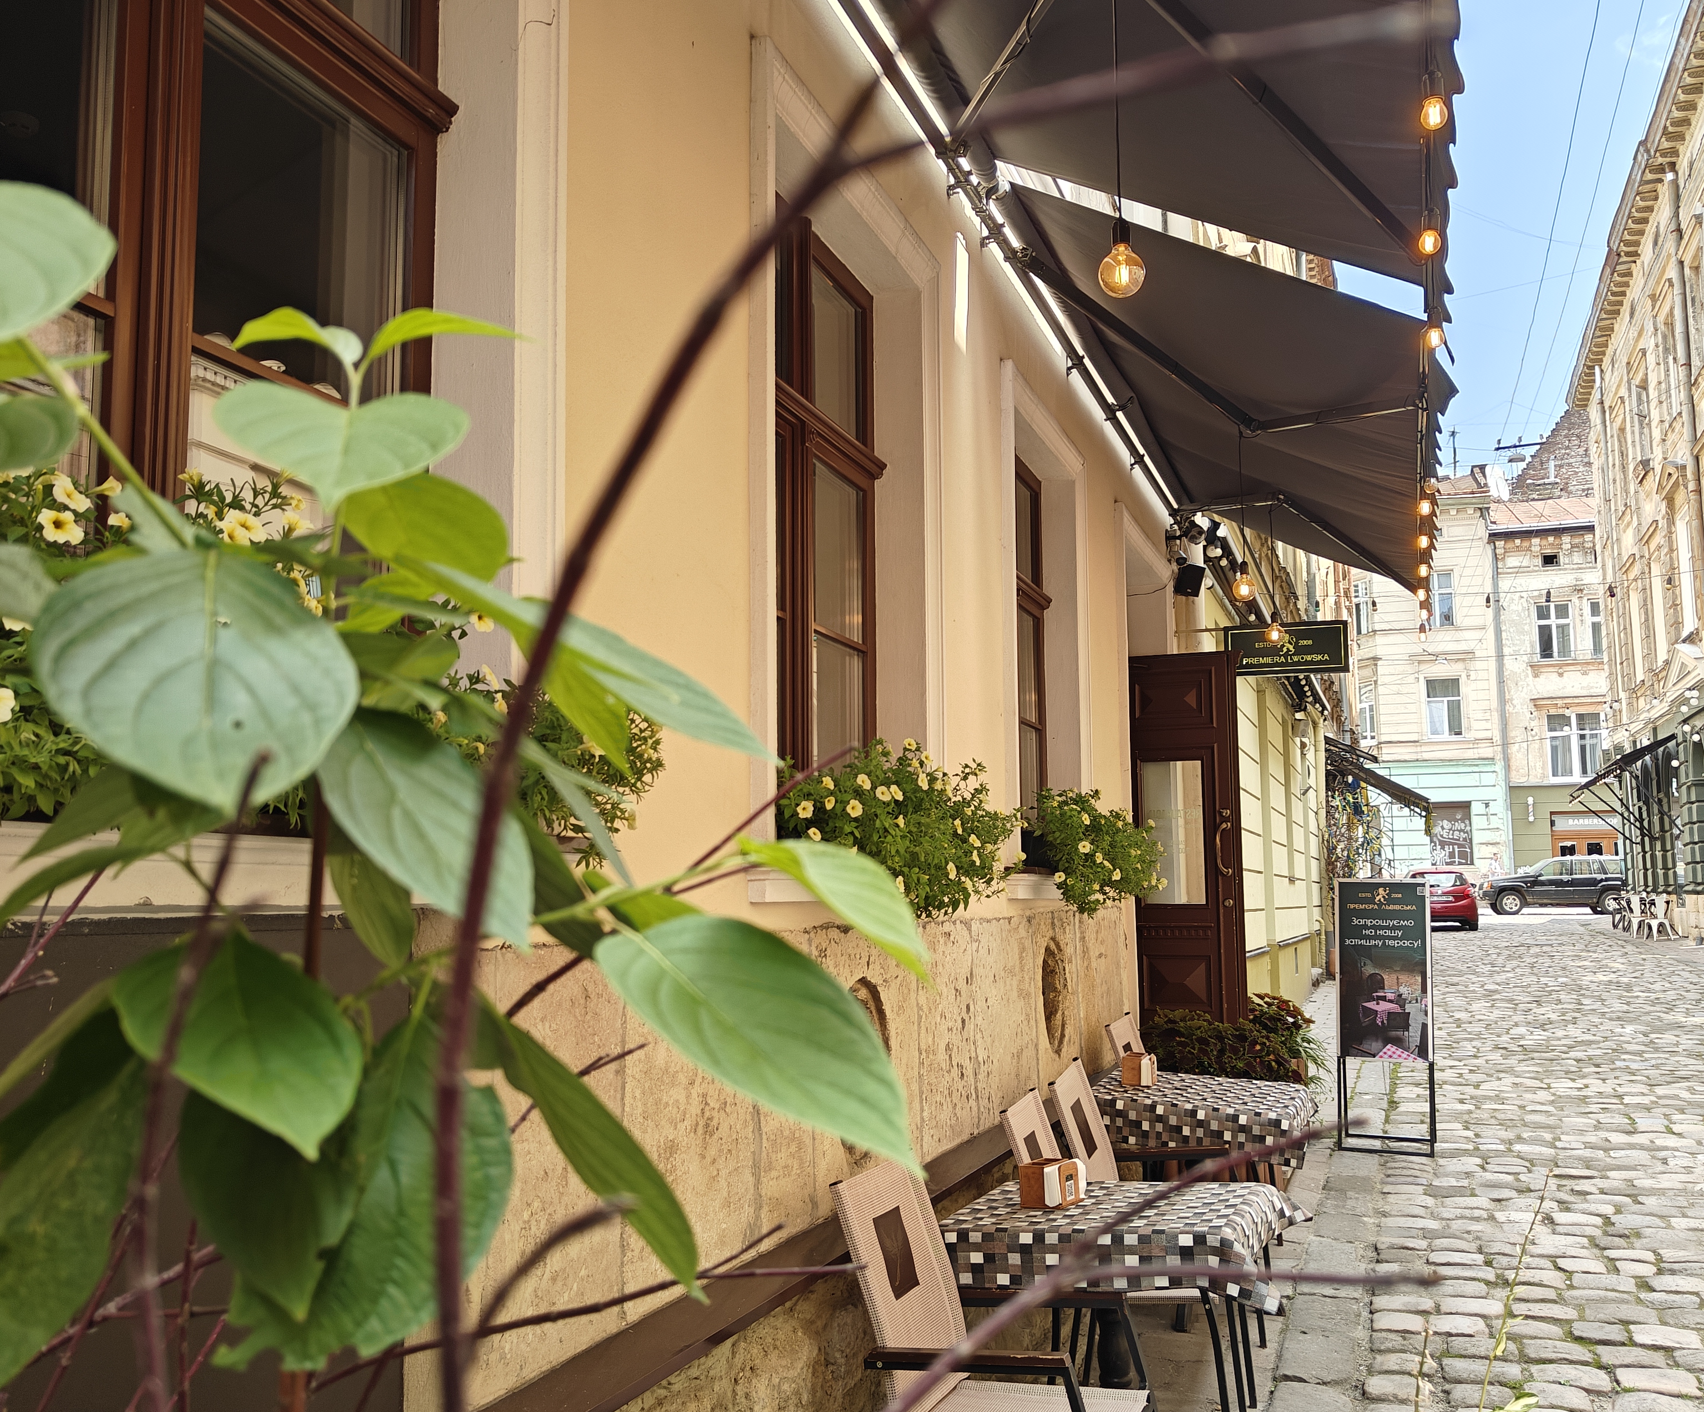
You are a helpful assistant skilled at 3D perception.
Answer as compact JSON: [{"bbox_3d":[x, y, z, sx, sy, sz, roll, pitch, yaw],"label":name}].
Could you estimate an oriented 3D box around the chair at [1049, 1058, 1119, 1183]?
[{"bbox_3d":[1.001,1.658,5.092,0.610,0.910,0.520,-3,-8,23],"label":"chair"}]

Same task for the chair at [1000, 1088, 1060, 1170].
[{"bbox_3d":[0.785,1.601,4.481,0.610,0.910,0.500,-3,-7,20],"label":"chair"}]

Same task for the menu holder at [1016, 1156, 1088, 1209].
[{"bbox_3d":[0.520,1.209,4.035,0.125,0.115,0.165,-3,-7,20],"label":"menu holder"}]

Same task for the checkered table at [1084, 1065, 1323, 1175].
[{"bbox_3d":[1.290,1.783,5.689,0.720,0.770,0.720,-4,-8,28],"label":"checkered table"}]

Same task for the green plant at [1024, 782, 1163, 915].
[{"bbox_3d":[0.964,0.592,6.356,0.380,0.480,1.000,-3,-7,20],"label":"green plant"}]

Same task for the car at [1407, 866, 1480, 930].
[{"bbox_3d":[15.094,5.002,40.436,1.760,1.460,3.960,-3,-7,20],"label":"car"}]

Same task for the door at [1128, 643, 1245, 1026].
[{"bbox_3d":[1.717,0.762,8.010,0.540,2.080,0.060,-3,-7,20],"label":"door"}]

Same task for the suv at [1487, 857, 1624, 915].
[{"bbox_3d":[21.179,5.385,47.143,4.500,1.680,1.780,-3,-7,16],"label":"suv"}]

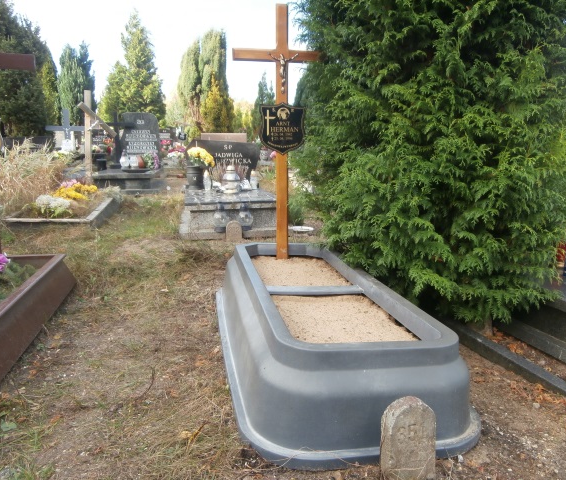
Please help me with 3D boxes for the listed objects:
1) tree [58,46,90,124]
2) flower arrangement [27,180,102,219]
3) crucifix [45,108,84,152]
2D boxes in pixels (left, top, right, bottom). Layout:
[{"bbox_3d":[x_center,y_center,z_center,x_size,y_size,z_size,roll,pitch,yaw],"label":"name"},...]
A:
[{"bbox_3d":[-8.418,-5.416,18.000,1.250,4.800,1.250,-2,13,-11],"label":"tree"},{"bbox_3d":[-3.299,-0.612,6.700,0.850,0.380,0.900,-2,13,-11],"label":"flower arrangement"},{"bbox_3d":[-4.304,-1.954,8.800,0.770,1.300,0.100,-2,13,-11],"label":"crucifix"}]

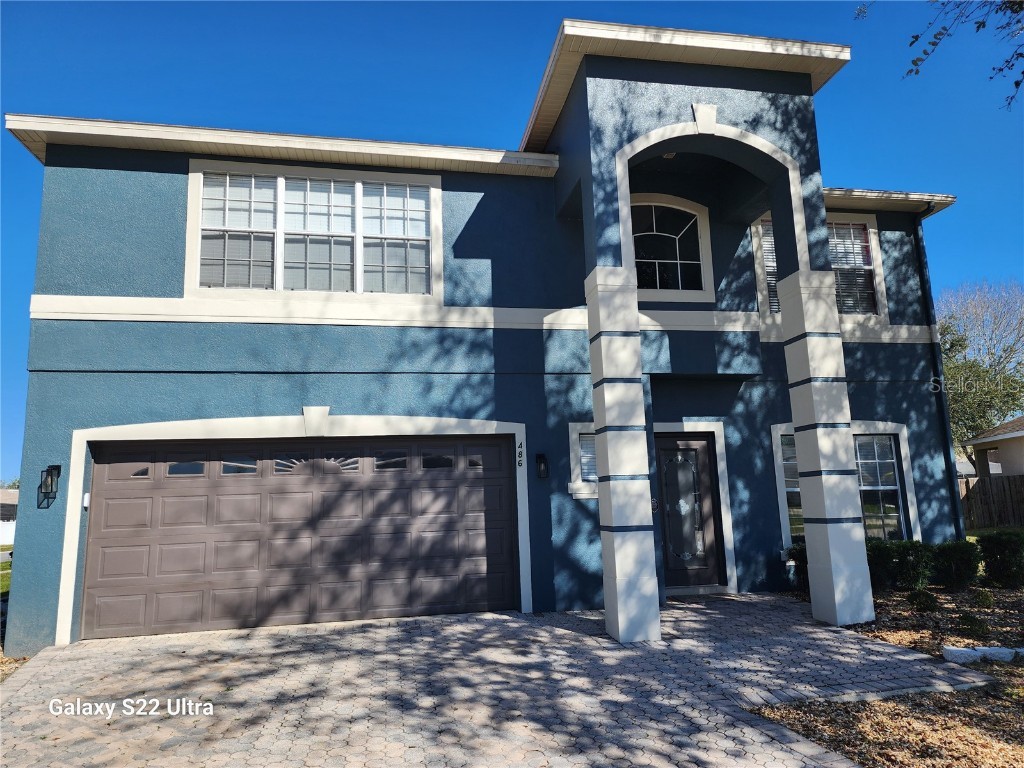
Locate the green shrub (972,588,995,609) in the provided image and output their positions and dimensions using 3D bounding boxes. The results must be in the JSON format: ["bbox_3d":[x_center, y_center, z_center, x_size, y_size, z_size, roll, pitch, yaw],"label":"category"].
[{"bbox_3d":[5.320,2.403,7.677,0.240,0.190,0.230,0,-10,-10],"label":"green shrub"}]

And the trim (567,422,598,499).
[{"bbox_3d":[1.108,0.959,8.568,0.820,0.940,0.120,0,-10,-11],"label":"trim"}]

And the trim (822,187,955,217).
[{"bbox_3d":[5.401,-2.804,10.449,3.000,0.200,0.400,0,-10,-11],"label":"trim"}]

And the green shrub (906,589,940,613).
[{"bbox_3d":[4.586,2.393,7.579,0.340,0.220,0.320,0,-10,-10],"label":"green shrub"}]

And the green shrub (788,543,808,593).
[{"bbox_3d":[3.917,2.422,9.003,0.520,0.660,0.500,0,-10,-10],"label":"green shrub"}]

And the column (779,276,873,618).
[{"bbox_3d":[3.494,0.648,7.623,0.440,3.850,0.440,0,-10,-11],"label":"column"}]

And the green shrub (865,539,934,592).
[{"bbox_3d":[5.120,2.400,9.102,0.930,0.650,0.700,0,-10,-11],"label":"green shrub"}]

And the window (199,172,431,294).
[{"bbox_3d":[-2.394,-1.869,8.460,2.770,1.490,0.130,0,-10,-11],"label":"window"}]

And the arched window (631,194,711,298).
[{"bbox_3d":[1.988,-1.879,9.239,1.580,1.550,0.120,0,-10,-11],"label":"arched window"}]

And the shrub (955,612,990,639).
[{"bbox_3d":[4.209,2.188,6.270,0.300,0.200,0.280,0,-10,-10],"label":"shrub"}]

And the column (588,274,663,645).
[{"bbox_3d":[1.126,0.645,6.980,0.425,3.715,0.430,0,-10,-10],"label":"column"}]

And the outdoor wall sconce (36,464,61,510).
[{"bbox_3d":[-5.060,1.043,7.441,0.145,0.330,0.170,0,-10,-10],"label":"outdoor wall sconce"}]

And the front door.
[{"bbox_3d":[2.385,1.740,9.346,0.930,2.050,0.120,0,-10,-11],"label":"front door"}]

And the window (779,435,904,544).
[{"bbox_3d":[4.804,1.542,9.845,1.900,1.600,0.130,0,-10,-11],"label":"window"}]

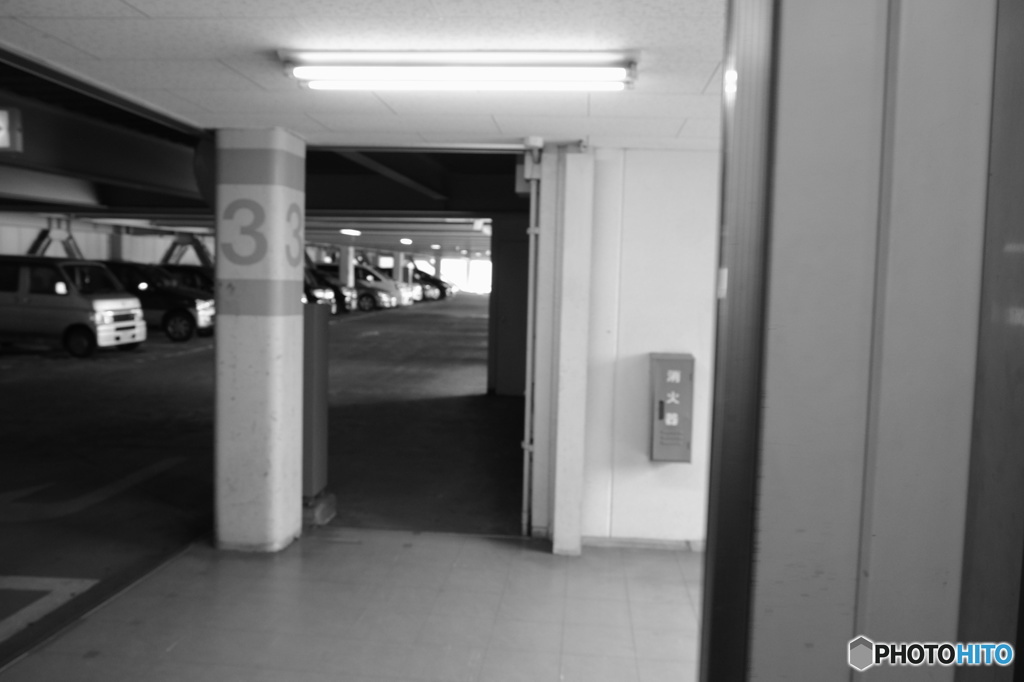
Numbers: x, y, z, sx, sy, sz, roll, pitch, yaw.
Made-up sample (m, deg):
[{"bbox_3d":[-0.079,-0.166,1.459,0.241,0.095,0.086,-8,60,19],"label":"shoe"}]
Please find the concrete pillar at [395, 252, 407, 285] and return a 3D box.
[{"bbox_3d":[-5.266,-2.902,35.642,0.360,2.416,0.460,2,4,5],"label":"concrete pillar"}]

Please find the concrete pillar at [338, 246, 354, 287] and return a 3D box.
[{"bbox_3d":[-6.073,-2.263,28.161,0.360,2.414,0.460,2,4,5],"label":"concrete pillar"}]

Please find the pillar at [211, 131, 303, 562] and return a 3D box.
[{"bbox_3d":[-1.419,-0.001,4.364,0.365,2.303,0.370,2,4,5],"label":"pillar"}]

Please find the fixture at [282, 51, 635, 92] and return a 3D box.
[{"bbox_3d":[-0.184,-0.963,2.770,1.260,0.088,0.240,2,4,5],"label":"fixture"}]

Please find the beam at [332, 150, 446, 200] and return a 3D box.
[{"bbox_3d":[-0.979,-1.554,6.530,0.180,0.300,4.100,2,4,5],"label":"beam"}]

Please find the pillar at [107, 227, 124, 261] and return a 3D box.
[{"bbox_3d":[-10.888,-1.848,21.147,0.330,2.570,0.360,2,4,5],"label":"pillar"}]

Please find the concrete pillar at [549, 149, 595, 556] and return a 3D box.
[{"bbox_3d":[0.352,0.069,4.331,0.158,2.270,0.190,2,4,5],"label":"concrete pillar"}]

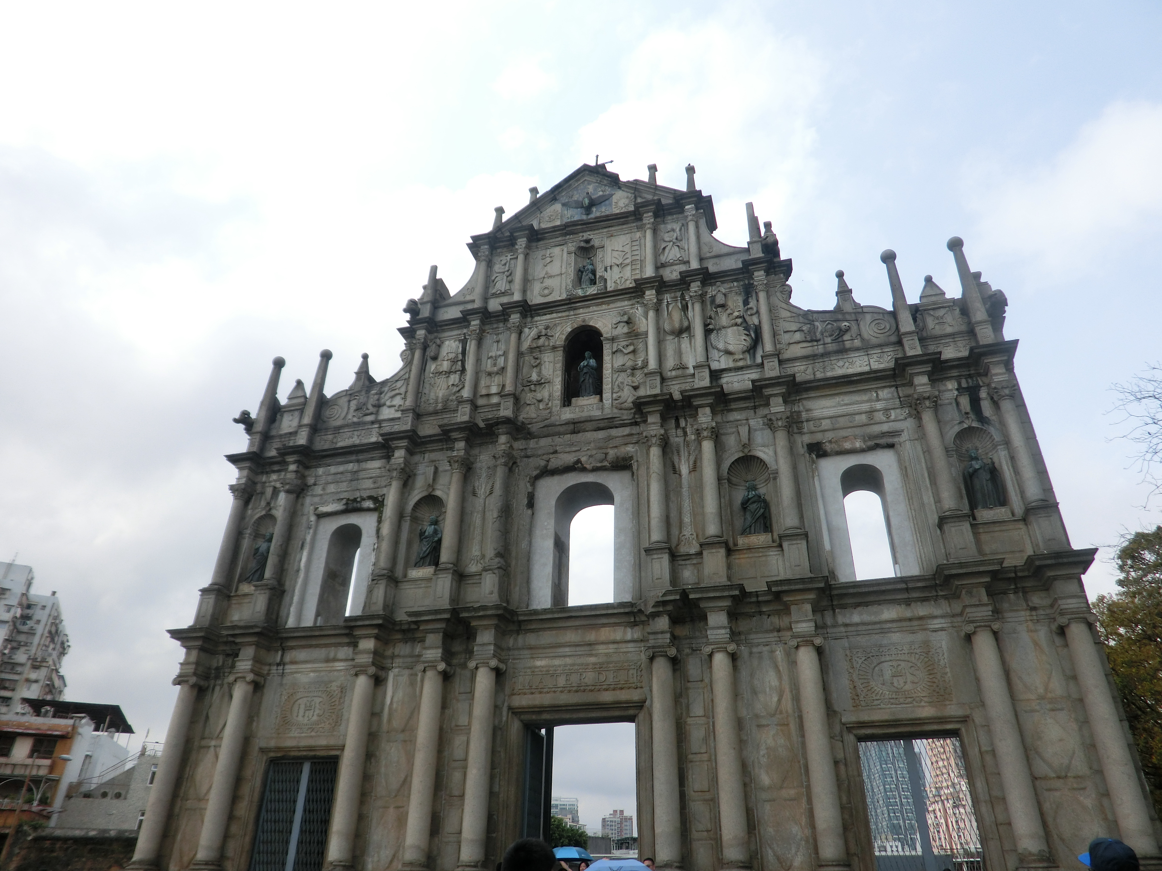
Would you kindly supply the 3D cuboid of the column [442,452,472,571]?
[{"bbox_3d":[-3.669,2.314,23.081,0.570,3.420,0.570,-8,-31,14],"label":"column"}]

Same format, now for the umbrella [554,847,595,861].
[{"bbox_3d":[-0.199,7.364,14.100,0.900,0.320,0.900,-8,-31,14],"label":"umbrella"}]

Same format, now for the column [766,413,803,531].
[{"bbox_3d":[5.289,1.017,20.813,0.570,3.400,0.570,-8,-31,14],"label":"column"}]

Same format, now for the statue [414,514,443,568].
[{"bbox_3d":[-4.319,2.999,22.888,0.690,1.658,0.536,-8,-30,14],"label":"statue"}]

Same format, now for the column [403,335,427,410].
[{"bbox_3d":[-5.396,-1.956,26.531,0.450,2.880,0.450,-8,-31,14],"label":"column"}]

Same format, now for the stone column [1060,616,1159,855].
[{"bbox_3d":[10.354,5.822,15.591,0.740,4.660,0.740,-8,-32,15],"label":"stone column"}]

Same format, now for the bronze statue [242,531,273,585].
[{"bbox_3d":[-9.854,3.735,24.931,0.740,1.690,0.580,-8,-31,14],"label":"bronze statue"}]

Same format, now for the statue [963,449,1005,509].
[{"bbox_3d":[10.096,1.128,20.275,0.821,1.790,0.547,-8,-31,14],"label":"statue"}]

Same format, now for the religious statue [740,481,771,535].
[{"bbox_3d":[4.654,1.963,21.661,0.741,1.653,0.513,-8,-31,14],"label":"religious statue"}]

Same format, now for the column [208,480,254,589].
[{"bbox_3d":[-11.072,3.168,25.528,0.627,3.454,0.627,-8,-31,14],"label":"column"}]

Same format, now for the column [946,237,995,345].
[{"bbox_3d":[10.873,-3.941,22.509,0.524,4.161,0.524,-8,-31,14],"label":"column"}]

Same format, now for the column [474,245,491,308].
[{"bbox_3d":[-3.345,-5.424,27.447,0.371,2.534,0.371,0,-29,0],"label":"column"}]

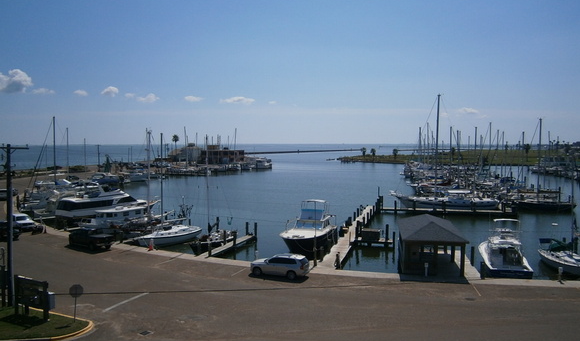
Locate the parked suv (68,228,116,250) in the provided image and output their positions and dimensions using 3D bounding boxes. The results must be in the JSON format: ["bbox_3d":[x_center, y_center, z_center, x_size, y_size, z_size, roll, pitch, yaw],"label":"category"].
[{"bbox_3d":[-19.930,6.850,43.630,4.720,1.770,1.870,2,4,32],"label":"parked suv"}]

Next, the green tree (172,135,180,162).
[{"bbox_3d":[-56.200,-10.400,215.000,3.400,14.600,3.400,0,4,0],"label":"green tree"}]

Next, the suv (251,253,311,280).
[{"bbox_3d":[-0.830,7.480,34.600,4.700,1.690,1.870,1,4,19],"label":"suv"}]

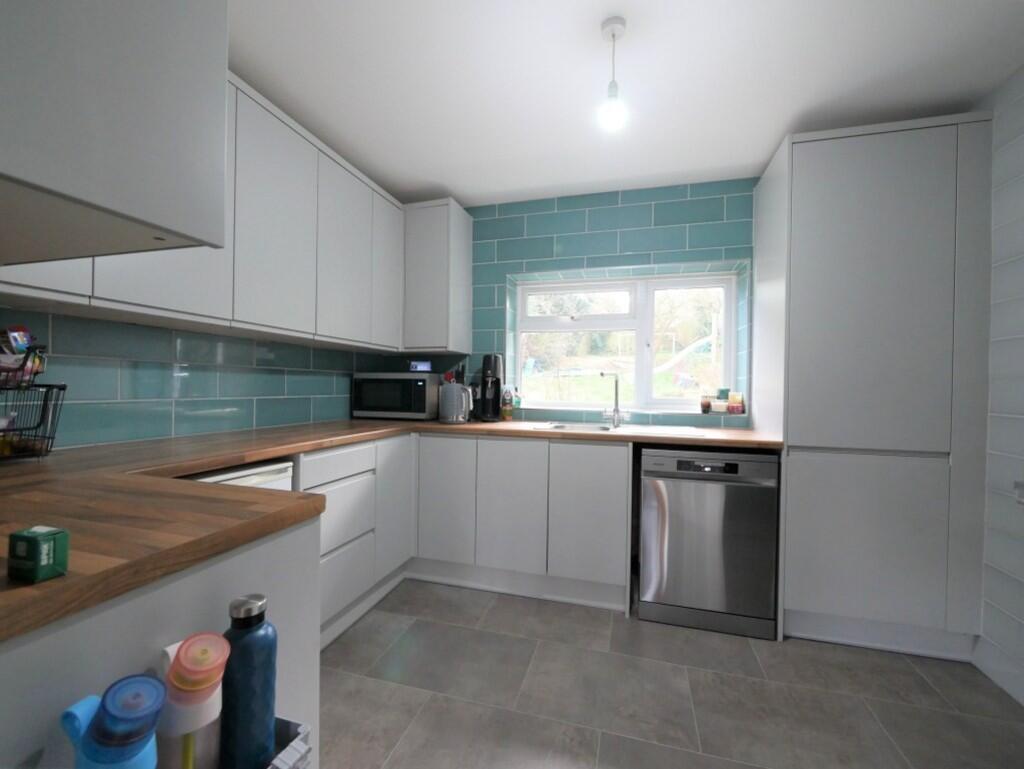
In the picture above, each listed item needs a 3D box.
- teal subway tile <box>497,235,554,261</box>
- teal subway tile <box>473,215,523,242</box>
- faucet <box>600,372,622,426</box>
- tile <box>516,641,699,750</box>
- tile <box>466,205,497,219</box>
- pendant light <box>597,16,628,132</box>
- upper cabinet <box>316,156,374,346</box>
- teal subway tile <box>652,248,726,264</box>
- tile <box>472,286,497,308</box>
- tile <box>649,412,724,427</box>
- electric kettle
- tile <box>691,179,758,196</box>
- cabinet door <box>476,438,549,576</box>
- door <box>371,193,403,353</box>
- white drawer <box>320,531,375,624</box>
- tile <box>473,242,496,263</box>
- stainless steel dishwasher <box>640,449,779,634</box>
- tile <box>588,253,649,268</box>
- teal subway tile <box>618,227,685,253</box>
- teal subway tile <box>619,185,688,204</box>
[{"bbox_3d":[0.093,-0.910,2.798,0.402,0.151,0.010,1,0,15],"label":"teal subway tile"},{"bbox_3d":[-0.096,-1.056,2.821,0.390,0.150,0.010,1,0,15],"label":"teal subway tile"},{"bbox_3d":[0.583,0.090,2.436,0.175,0.318,0.050,0,1,-45],"label":"faucet"},{"bbox_3d":[0.363,1.166,1.590,0.610,0.010,0.420,1,0,15],"label":"tile"},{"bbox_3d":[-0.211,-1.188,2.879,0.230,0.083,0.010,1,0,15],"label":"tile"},{"bbox_3d":[0.343,-1.045,1.406,0.090,0.355,0.090,1,0,15],"label":"pendant light"},{"bbox_3d":[-0.888,-0.693,2.223,0.020,0.895,0.450,1,0,15],"label":"upper cabinet"},{"bbox_3d":[1.061,-0.770,2.497,0.399,0.075,0.010,1,1,15],"label":"teal subway tile"},{"bbox_3d":[-0.199,-0.598,2.846,0.187,0.150,0.010,1,0,15],"label":"tile"},{"bbox_3d":[1.050,0.219,2.506,0.399,0.069,0.010,1,1,15],"label":"tile"},{"bbox_3d":[-0.341,0.111,2.536,0.200,0.252,0.155,1,0,15],"label":"electric kettle"},{"bbox_3d":[1.243,-1.161,2.462,0.357,0.091,0.010,1,0,15],"label":"tile"},{"bbox_3d":[0.002,0.655,2.242,0.397,0.697,0.020,1,1,15],"label":"cabinet door"},{"bbox_3d":[-0.739,-0.645,2.418,0.020,0.836,0.283,1,1,15],"label":"door"},{"bbox_3d":[-0.953,0.841,1.852,0.460,0.270,0.482,1,0,15],"label":"white drawer"},{"bbox_3d":[-0.191,-0.914,2.874,0.190,0.151,0.010,1,0,15],"label":"tile"},{"bbox_3d":[1.004,0.748,2.258,0.598,0.846,0.590,1,0,15],"label":"stainless steel dishwasher"},{"bbox_3d":[0.672,-0.777,2.602,0.399,0.072,0.010,1,1,15],"label":"tile"},{"bbox_3d":[0.881,-0.898,2.587,0.402,0.151,0.010,1,0,15],"label":"teal subway tile"},{"bbox_3d":[0.874,-1.166,2.561,0.400,0.091,0.010,1,0,15],"label":"teal subway tile"}]

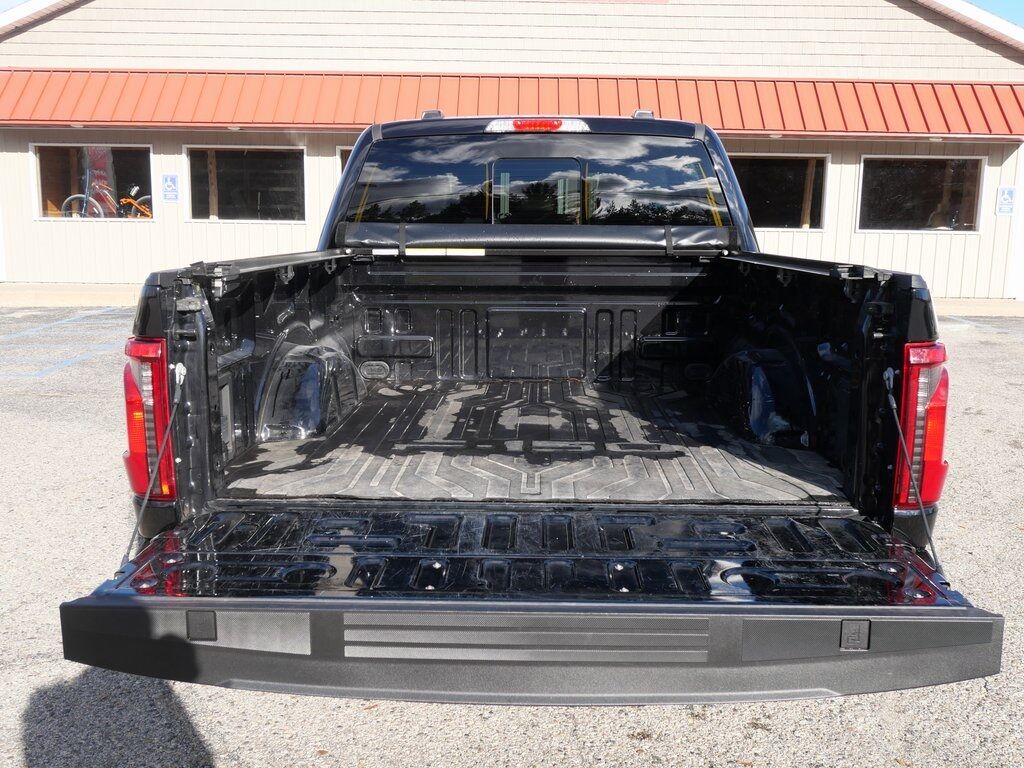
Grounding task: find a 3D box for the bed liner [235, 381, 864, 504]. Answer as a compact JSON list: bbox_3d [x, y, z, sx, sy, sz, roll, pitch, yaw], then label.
[{"bbox_3d":[0.079,0.139,3.036,1.540,0.040,1.670,0,10,2],"label":"bed liner"}]

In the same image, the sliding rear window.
[{"bbox_3d":[0.113,-0.858,4.081,1.650,0.430,0.090,1,-7,1],"label":"sliding rear window"}]

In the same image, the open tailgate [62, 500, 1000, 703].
[{"bbox_3d":[0.035,0.432,1.996,1.690,0.170,0.600,1,10,1],"label":"open tailgate"}]

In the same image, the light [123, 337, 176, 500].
[{"bbox_3d":[-0.849,0.073,2.276,0.130,0.390,0.130,1,10,1],"label":"light"}]

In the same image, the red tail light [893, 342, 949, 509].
[{"bbox_3d":[0.951,0.091,2.231,0.130,0.390,0.130,1,10,1],"label":"red tail light"}]

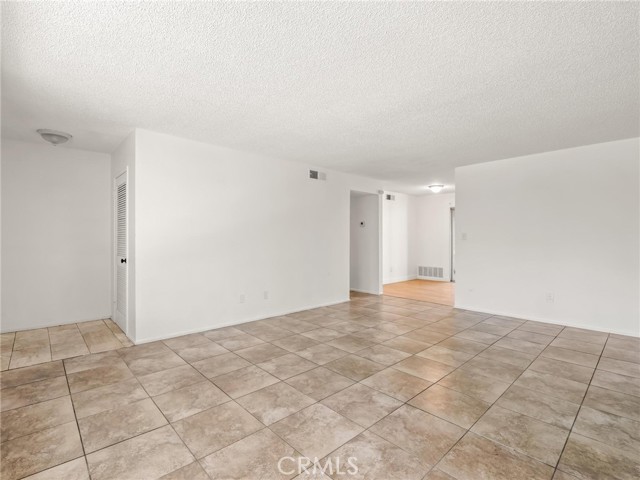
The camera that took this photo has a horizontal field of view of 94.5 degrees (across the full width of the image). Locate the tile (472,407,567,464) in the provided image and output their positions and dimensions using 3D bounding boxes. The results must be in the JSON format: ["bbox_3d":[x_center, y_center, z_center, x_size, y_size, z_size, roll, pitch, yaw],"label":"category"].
[{"bbox_3d":[1.259,1.208,1.867,0.446,0.012,0.446,0,0,-43],"label":"tile"}]

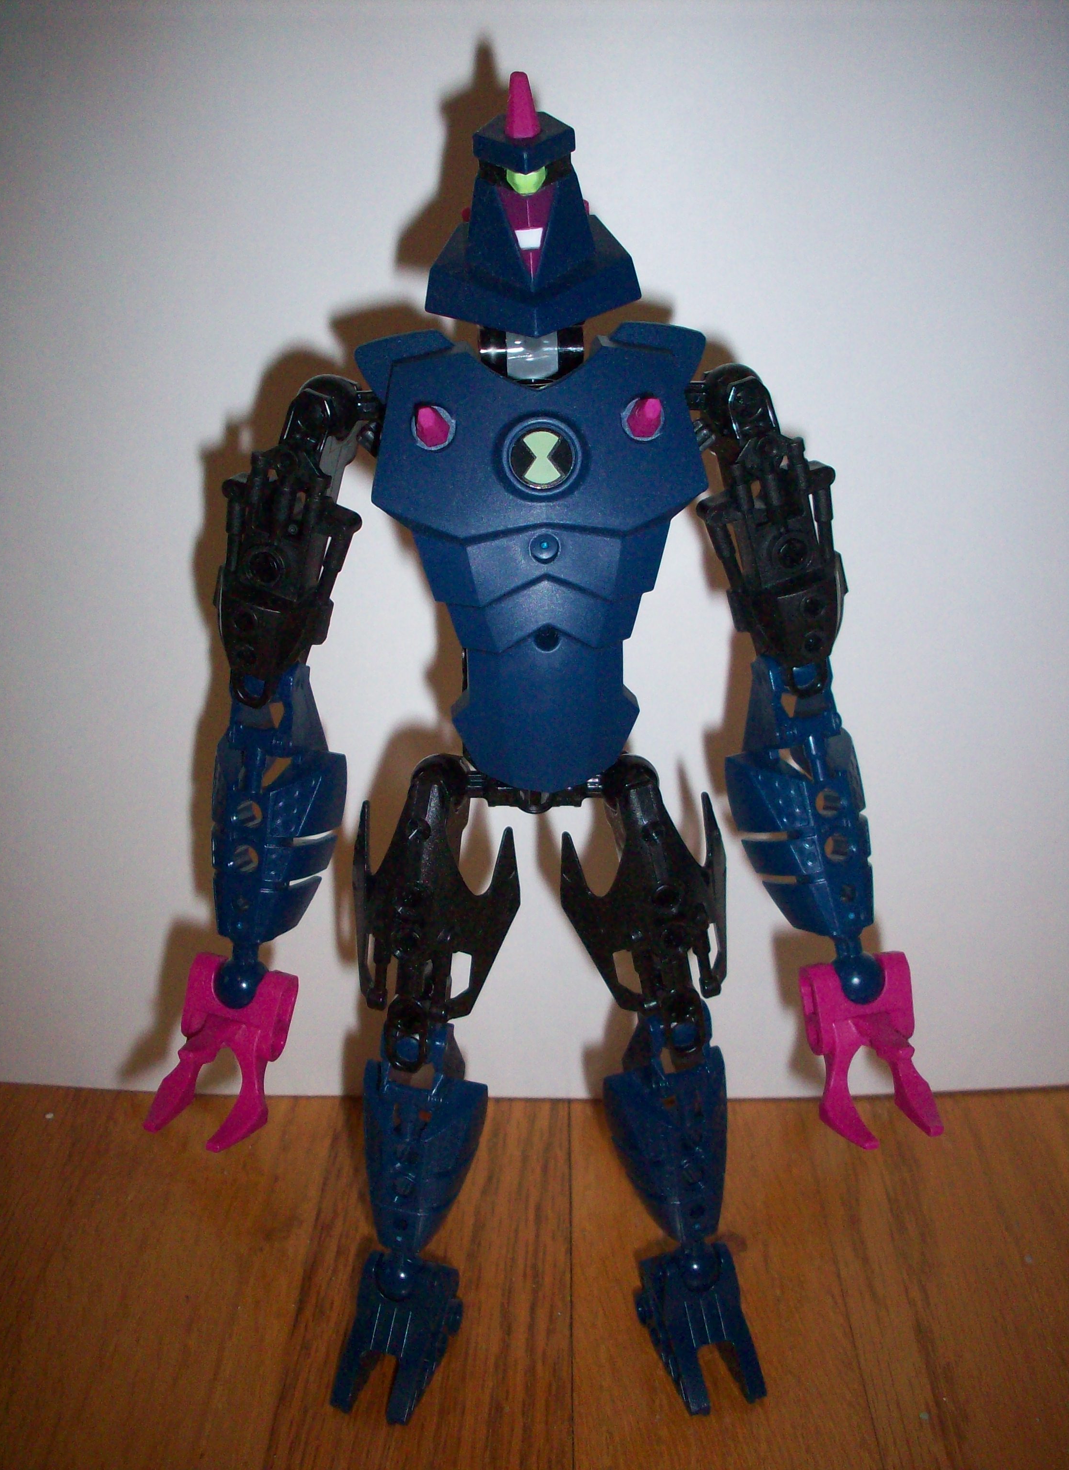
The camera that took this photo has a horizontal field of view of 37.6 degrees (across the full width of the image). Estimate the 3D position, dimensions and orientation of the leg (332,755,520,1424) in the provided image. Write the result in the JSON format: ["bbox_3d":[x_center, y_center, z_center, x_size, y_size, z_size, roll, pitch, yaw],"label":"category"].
[{"bbox_3d":[-0.021,0.067,0.311,0.038,0.128,0.050,2,19,7],"label":"leg"}]

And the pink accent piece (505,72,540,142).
[{"bbox_3d":[-0.002,-0.100,0.249,0.006,0.011,0.006,-5,19,-2],"label":"pink accent piece"}]

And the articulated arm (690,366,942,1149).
[{"bbox_3d":[0.052,0.006,0.294,0.036,0.144,0.042,-9,20,-3],"label":"articulated arm"}]

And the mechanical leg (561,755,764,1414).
[{"bbox_3d":[0.025,0.066,0.311,0.039,0.128,0.050,-3,19,-9],"label":"mechanical leg"}]

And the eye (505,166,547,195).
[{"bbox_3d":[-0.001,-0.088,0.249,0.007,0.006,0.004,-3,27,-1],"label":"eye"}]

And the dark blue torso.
[{"bbox_3d":[0.001,-0.030,0.279,0.059,0.082,0.034,-1,19,-3],"label":"dark blue torso"}]

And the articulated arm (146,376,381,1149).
[{"bbox_3d":[-0.050,0.007,0.294,0.035,0.144,0.042,7,19,0],"label":"articulated arm"}]

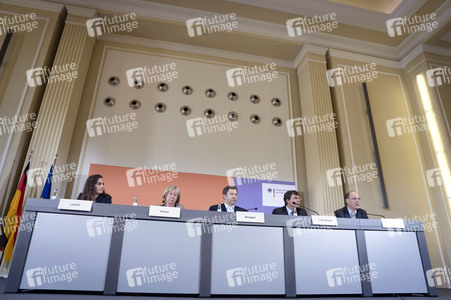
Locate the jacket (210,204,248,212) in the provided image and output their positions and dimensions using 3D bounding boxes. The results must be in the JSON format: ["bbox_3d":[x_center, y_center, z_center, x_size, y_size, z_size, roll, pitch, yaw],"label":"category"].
[{"bbox_3d":[0.025,0.933,3.657,0.540,0.600,0.360,7,-21,-14],"label":"jacket"}]

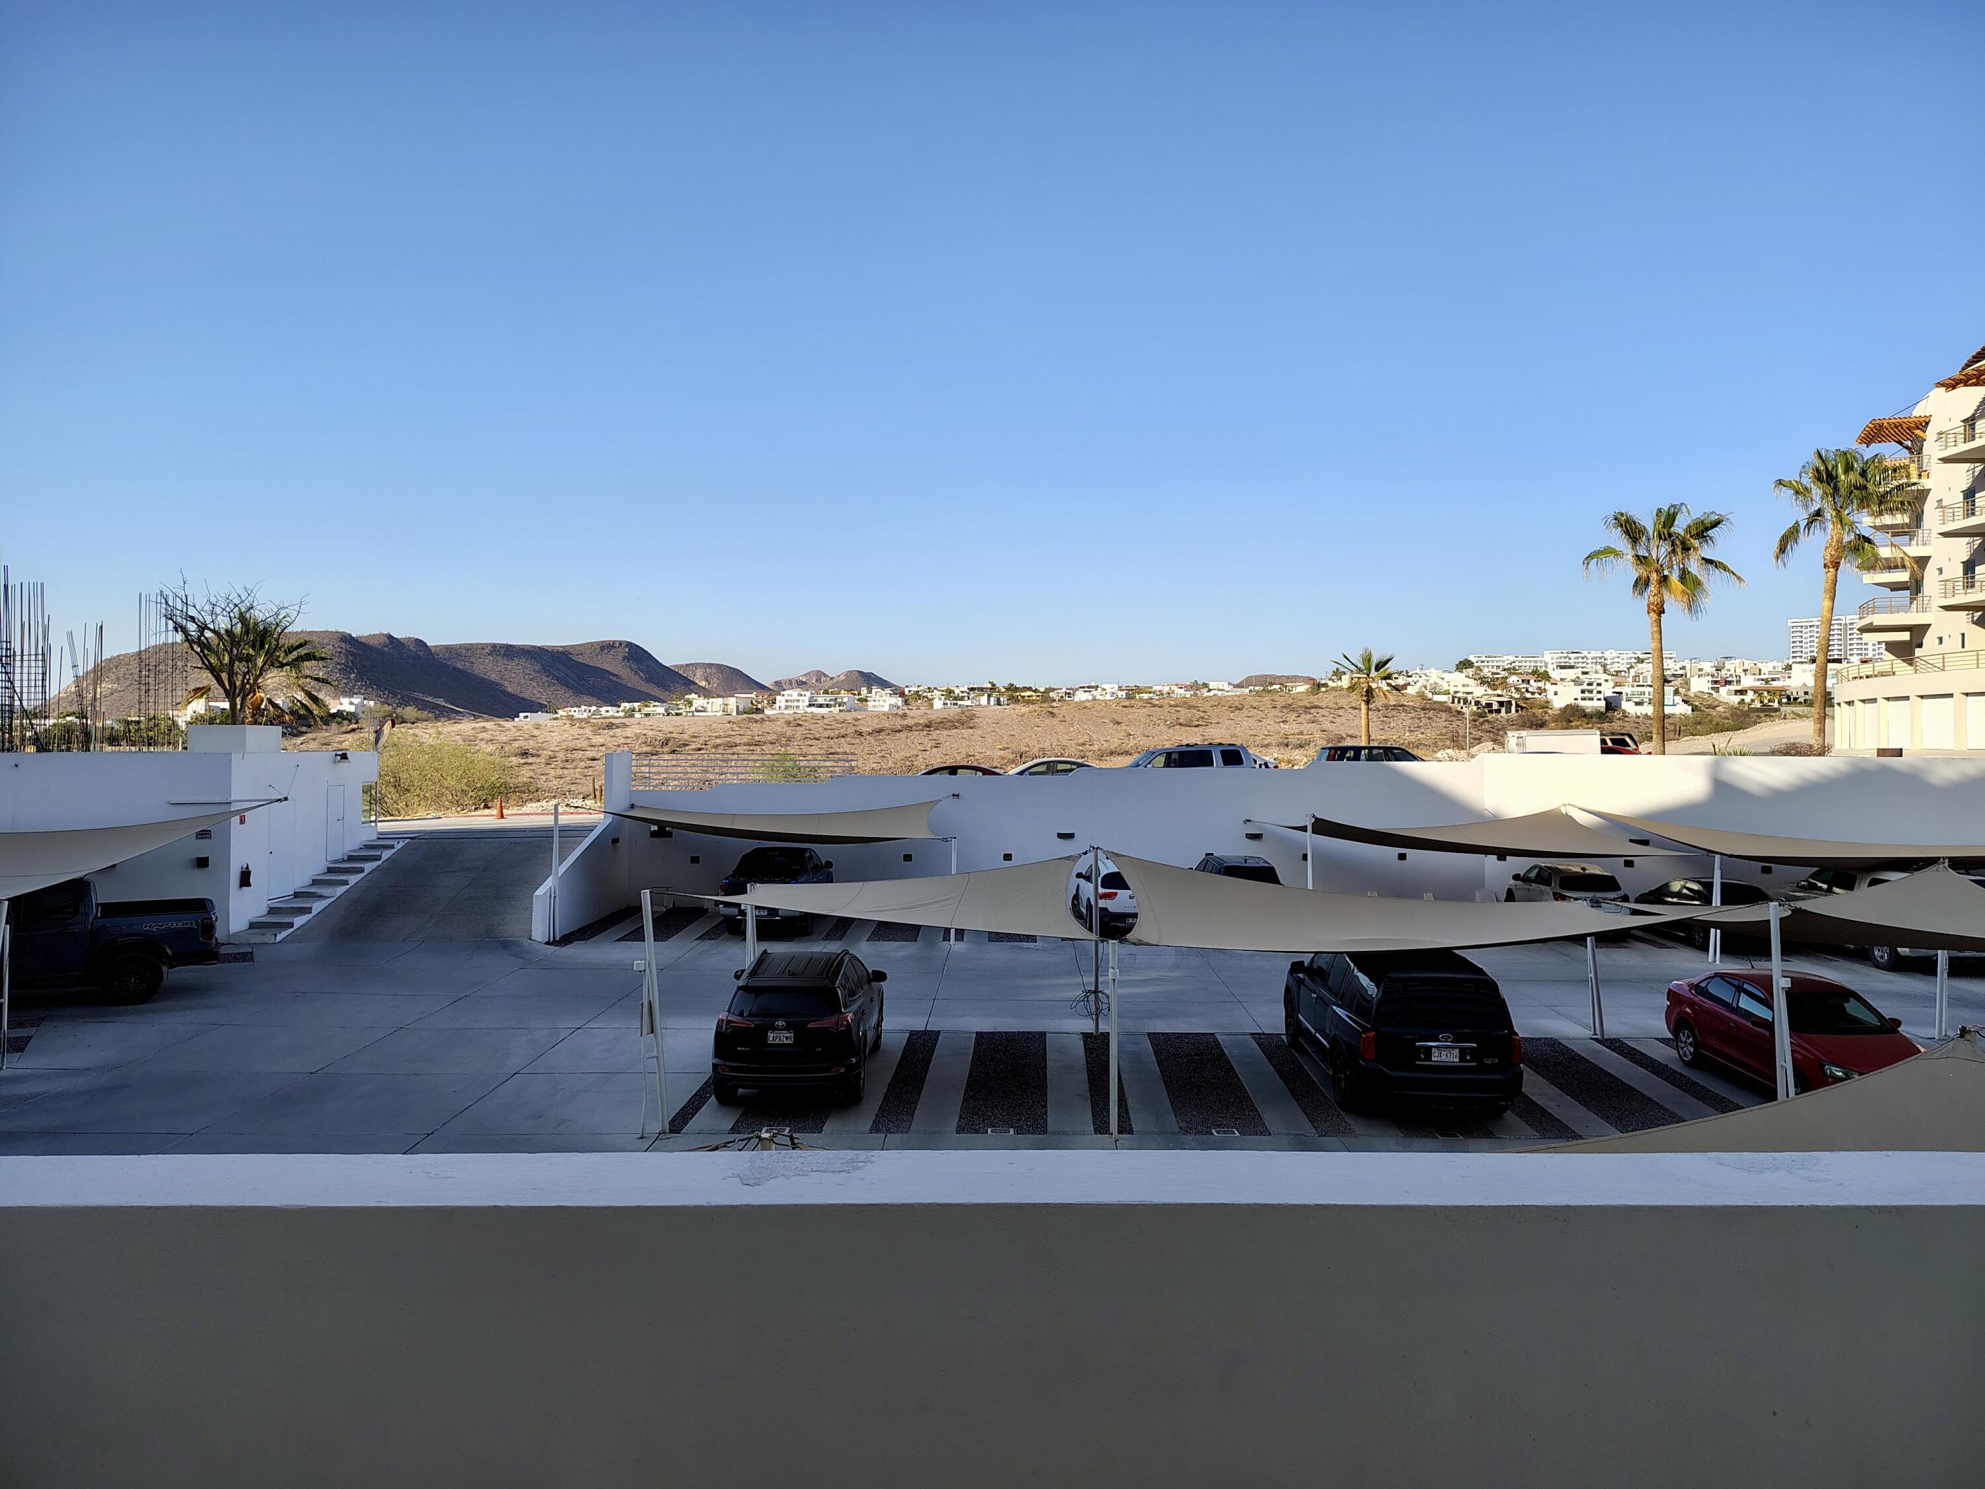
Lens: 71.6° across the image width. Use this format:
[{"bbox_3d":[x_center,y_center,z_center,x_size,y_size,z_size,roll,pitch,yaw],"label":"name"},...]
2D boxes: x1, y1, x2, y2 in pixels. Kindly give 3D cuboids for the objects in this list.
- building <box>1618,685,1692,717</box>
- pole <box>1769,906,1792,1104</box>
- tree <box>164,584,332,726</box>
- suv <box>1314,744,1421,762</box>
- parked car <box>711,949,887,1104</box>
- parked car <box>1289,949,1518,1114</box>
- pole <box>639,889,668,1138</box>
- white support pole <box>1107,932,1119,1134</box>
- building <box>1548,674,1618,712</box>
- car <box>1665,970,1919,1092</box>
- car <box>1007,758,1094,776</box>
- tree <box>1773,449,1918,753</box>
[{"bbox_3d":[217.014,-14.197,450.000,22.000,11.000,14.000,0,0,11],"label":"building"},{"bbox_3d":[8.818,3.111,15.415,0.100,2.673,0.100,-3,1,0],"label":"pole"},{"bbox_3d":[-17.577,-2.000,32.500,3.800,3.500,3.600,0,0,0],"label":"tree"},{"bbox_3d":[11.501,0.921,39.827,4.550,1.680,1.800,0,1,2],"label":"suv"},{"bbox_3d":[-2.490,3.620,18.600,1.860,1.690,4.600,0,0,0],"label":"parked car"},{"bbox_3d":[5.197,3.409,18.014,2.000,1.950,5.250,0,1,2],"label":"parked car"},{"bbox_3d":[-3.800,3.033,15.531,0.100,2.772,0.100,-4,1,0],"label":"pole"},{"bbox_3d":[1.390,3.350,15.800,0.100,2.300,0.100,0,0,0],"label":"white support pole"},{"bbox_3d":[200.445,-17.211,470.000,16.000,12.000,13.000,0,0,-6],"label":"building"},{"bbox_3d":[10.335,3.670,17.551,1.700,1.470,4.380,0,1,0],"label":"car"},{"bbox_3d":[1.844,1.174,41.533,4.600,1.450,1.800,0,1,2],"label":"car"},{"bbox_3d":[26.338,-4.336,42.500,4.400,9.570,4.300,0,0,0],"label":"tree"}]

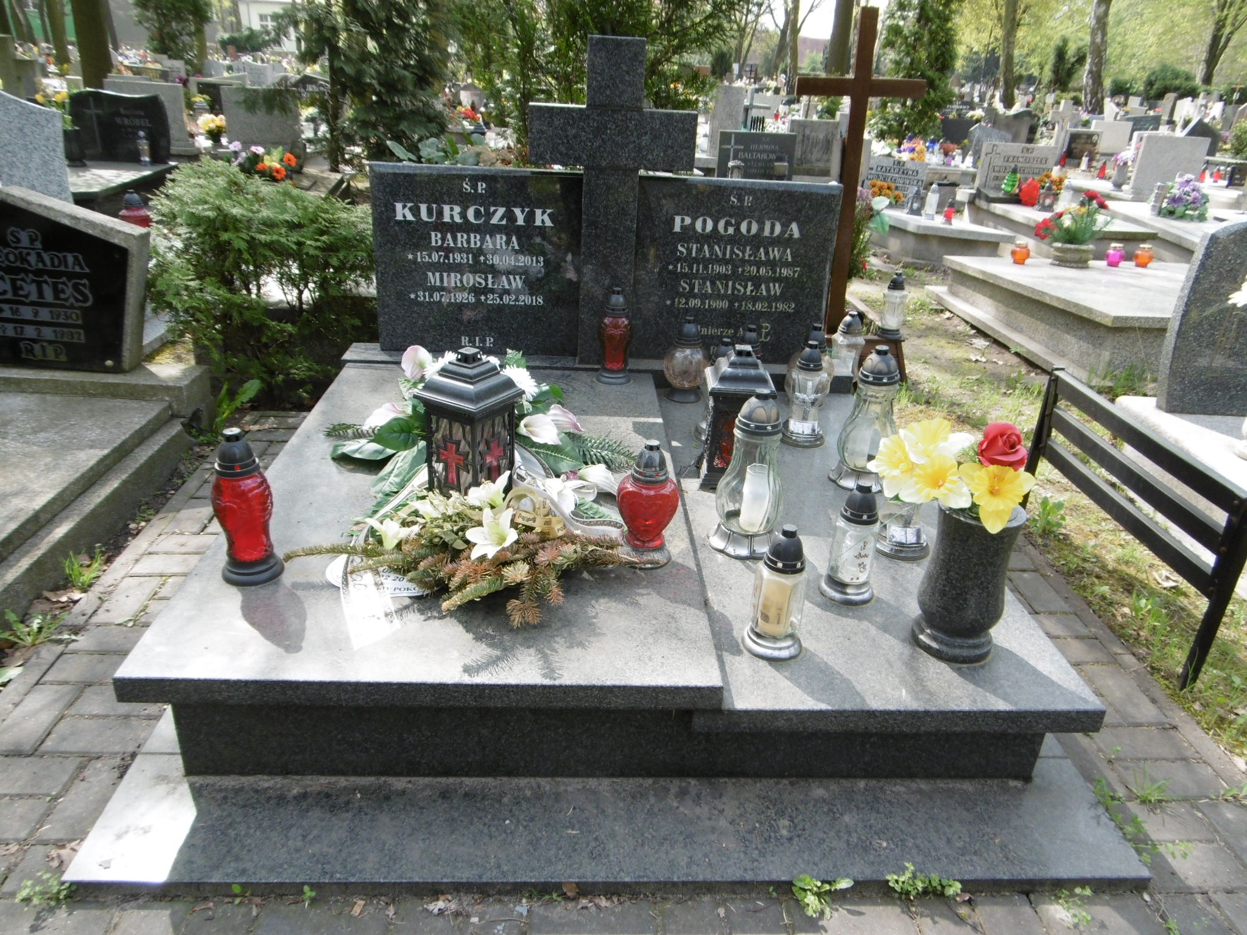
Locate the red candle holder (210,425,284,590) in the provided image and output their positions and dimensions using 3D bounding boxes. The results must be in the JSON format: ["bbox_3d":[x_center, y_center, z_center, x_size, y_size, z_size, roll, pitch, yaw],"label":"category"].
[{"bbox_3d":[-0.751,0.077,1.702,0.125,0.310,0.125,1,25,-3],"label":"red candle holder"}]

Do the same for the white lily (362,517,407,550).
[{"bbox_3d":[-0.468,0.132,1.726,0.098,0.065,0.080,-4,25,-15],"label":"white lily"}]

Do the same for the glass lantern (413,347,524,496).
[{"bbox_3d":[-0.342,-0.083,1.949,0.175,0.377,0.175,16,27,27],"label":"glass lantern"}]

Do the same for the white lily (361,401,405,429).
[{"bbox_3d":[-0.631,-0.137,2.274,0.110,0.055,0.077,-4,25,-14],"label":"white lily"}]

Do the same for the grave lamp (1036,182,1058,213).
[{"bbox_3d":[3.399,-2.168,6.934,0.120,0.225,0.120,1,25,-3],"label":"grave lamp"}]

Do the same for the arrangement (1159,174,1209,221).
[{"bbox_3d":[4.511,-2.167,6.956,0.280,0.290,0.250,1,25,-3],"label":"arrangement"}]

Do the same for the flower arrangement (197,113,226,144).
[{"bbox_3d":[-3.951,-3.255,8.300,0.280,0.290,0.260,-8,27,-23],"label":"flower arrangement"}]

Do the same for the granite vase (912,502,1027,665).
[{"bbox_3d":[0.673,0.222,1.675,0.172,0.295,0.172,1,25,-3],"label":"granite vase"}]

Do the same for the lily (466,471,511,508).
[{"bbox_3d":[-0.276,0.045,1.767,0.078,0.065,0.085,-8,27,-23],"label":"lily"}]

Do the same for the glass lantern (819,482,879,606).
[{"bbox_3d":[0.496,0.158,1.838,0.122,0.250,0.122,1,25,-3],"label":"glass lantern"}]

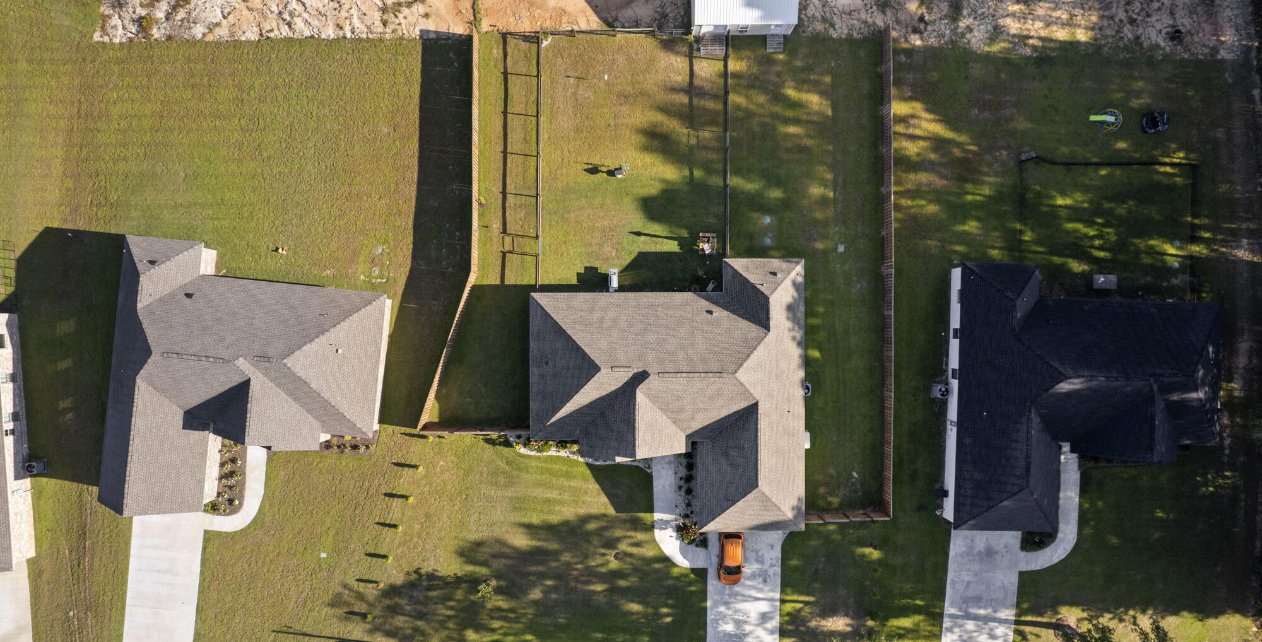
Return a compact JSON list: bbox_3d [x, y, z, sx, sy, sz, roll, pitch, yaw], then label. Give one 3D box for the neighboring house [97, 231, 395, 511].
[{"bbox_3d":[-26.932,4.292,53.279,18.700,6.400,18.700,6,90,0],"label":"neighboring house"}]

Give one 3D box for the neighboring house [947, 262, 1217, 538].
[{"bbox_3d":[31.947,5.333,53.279,18.600,6.400,18.800,1,90,0],"label":"neighboring house"}]

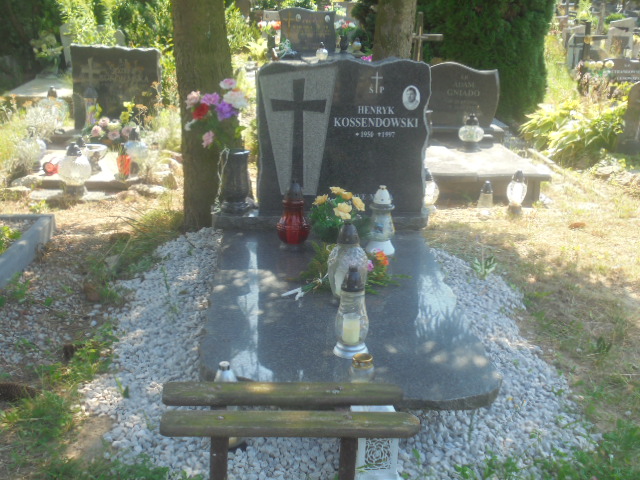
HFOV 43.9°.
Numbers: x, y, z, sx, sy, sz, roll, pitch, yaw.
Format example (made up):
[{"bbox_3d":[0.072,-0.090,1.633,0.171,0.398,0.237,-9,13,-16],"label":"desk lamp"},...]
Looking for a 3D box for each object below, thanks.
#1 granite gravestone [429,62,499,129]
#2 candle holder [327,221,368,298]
[{"bbox_3d":[1.206,-1.206,6.623,0.595,0.534,0.080,0,18,-3],"label":"granite gravestone"},{"bbox_3d":[0.108,0.088,3.000,0.150,0.322,0.150,0,16,-5],"label":"candle holder"}]

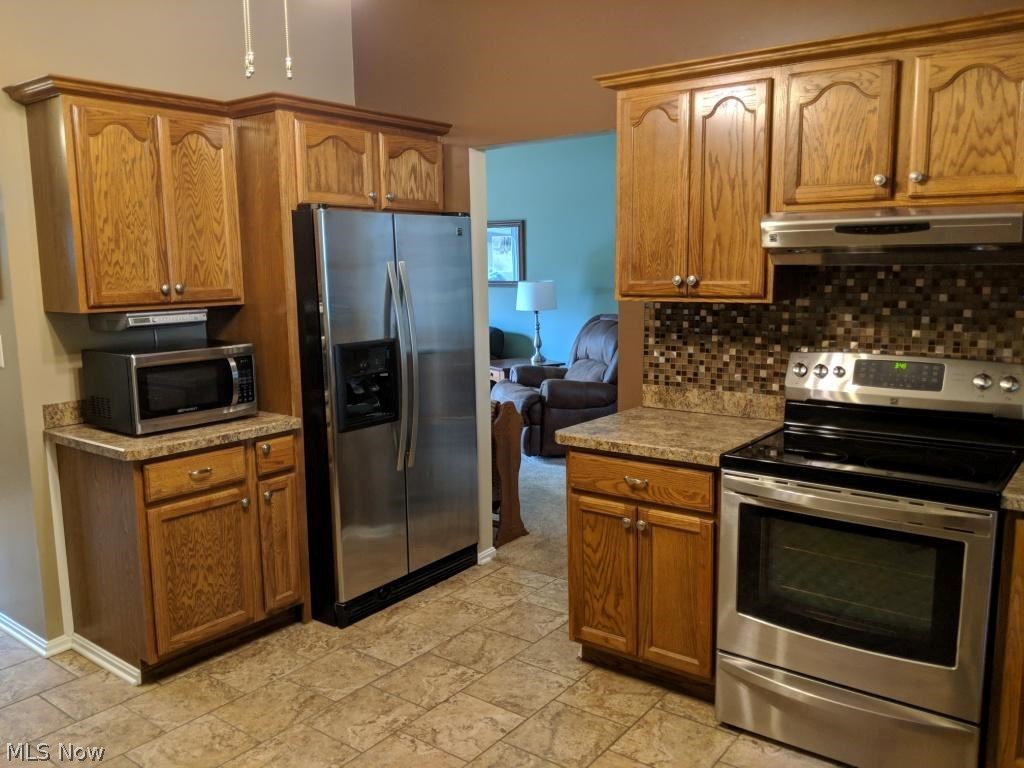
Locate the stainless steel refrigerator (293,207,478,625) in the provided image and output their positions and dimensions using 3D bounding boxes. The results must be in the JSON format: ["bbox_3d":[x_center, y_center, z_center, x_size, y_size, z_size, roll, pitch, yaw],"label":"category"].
[{"bbox_3d":[-0.741,0.091,3.842,0.800,1.754,0.905,6,11,37],"label":"stainless steel refrigerator"}]

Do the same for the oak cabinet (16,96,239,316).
[{"bbox_3d":[-1.490,-0.707,3.223,0.309,0.791,0.695,6,11,37],"label":"oak cabinet"}]

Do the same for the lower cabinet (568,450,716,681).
[{"bbox_3d":[0.633,0.603,3.057,0.567,0.809,0.647,6,11,37],"label":"lower cabinet"}]

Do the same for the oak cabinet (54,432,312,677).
[{"bbox_3d":[-1.353,0.612,3.321,0.596,0.836,0.708,6,11,37],"label":"oak cabinet"}]

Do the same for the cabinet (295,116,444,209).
[{"bbox_3d":[-0.860,-0.991,3.775,0.613,0.374,0.966,6,11,37],"label":"cabinet"}]

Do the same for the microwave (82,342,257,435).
[{"bbox_3d":[-1.408,0.000,3.305,0.413,0.306,0.506,6,11,39],"label":"microwave"}]

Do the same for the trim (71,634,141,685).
[{"bbox_3d":[-1.592,1.071,3.103,0.520,0.059,0.015,6,11,37],"label":"trim"}]

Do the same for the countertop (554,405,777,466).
[{"bbox_3d":[0.613,0.182,3.019,0.620,0.039,0.652,6,11,37],"label":"countertop"}]

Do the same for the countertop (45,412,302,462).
[{"bbox_3d":[-1.359,0.184,3.234,0.624,0.040,0.746,6,11,37],"label":"countertop"}]

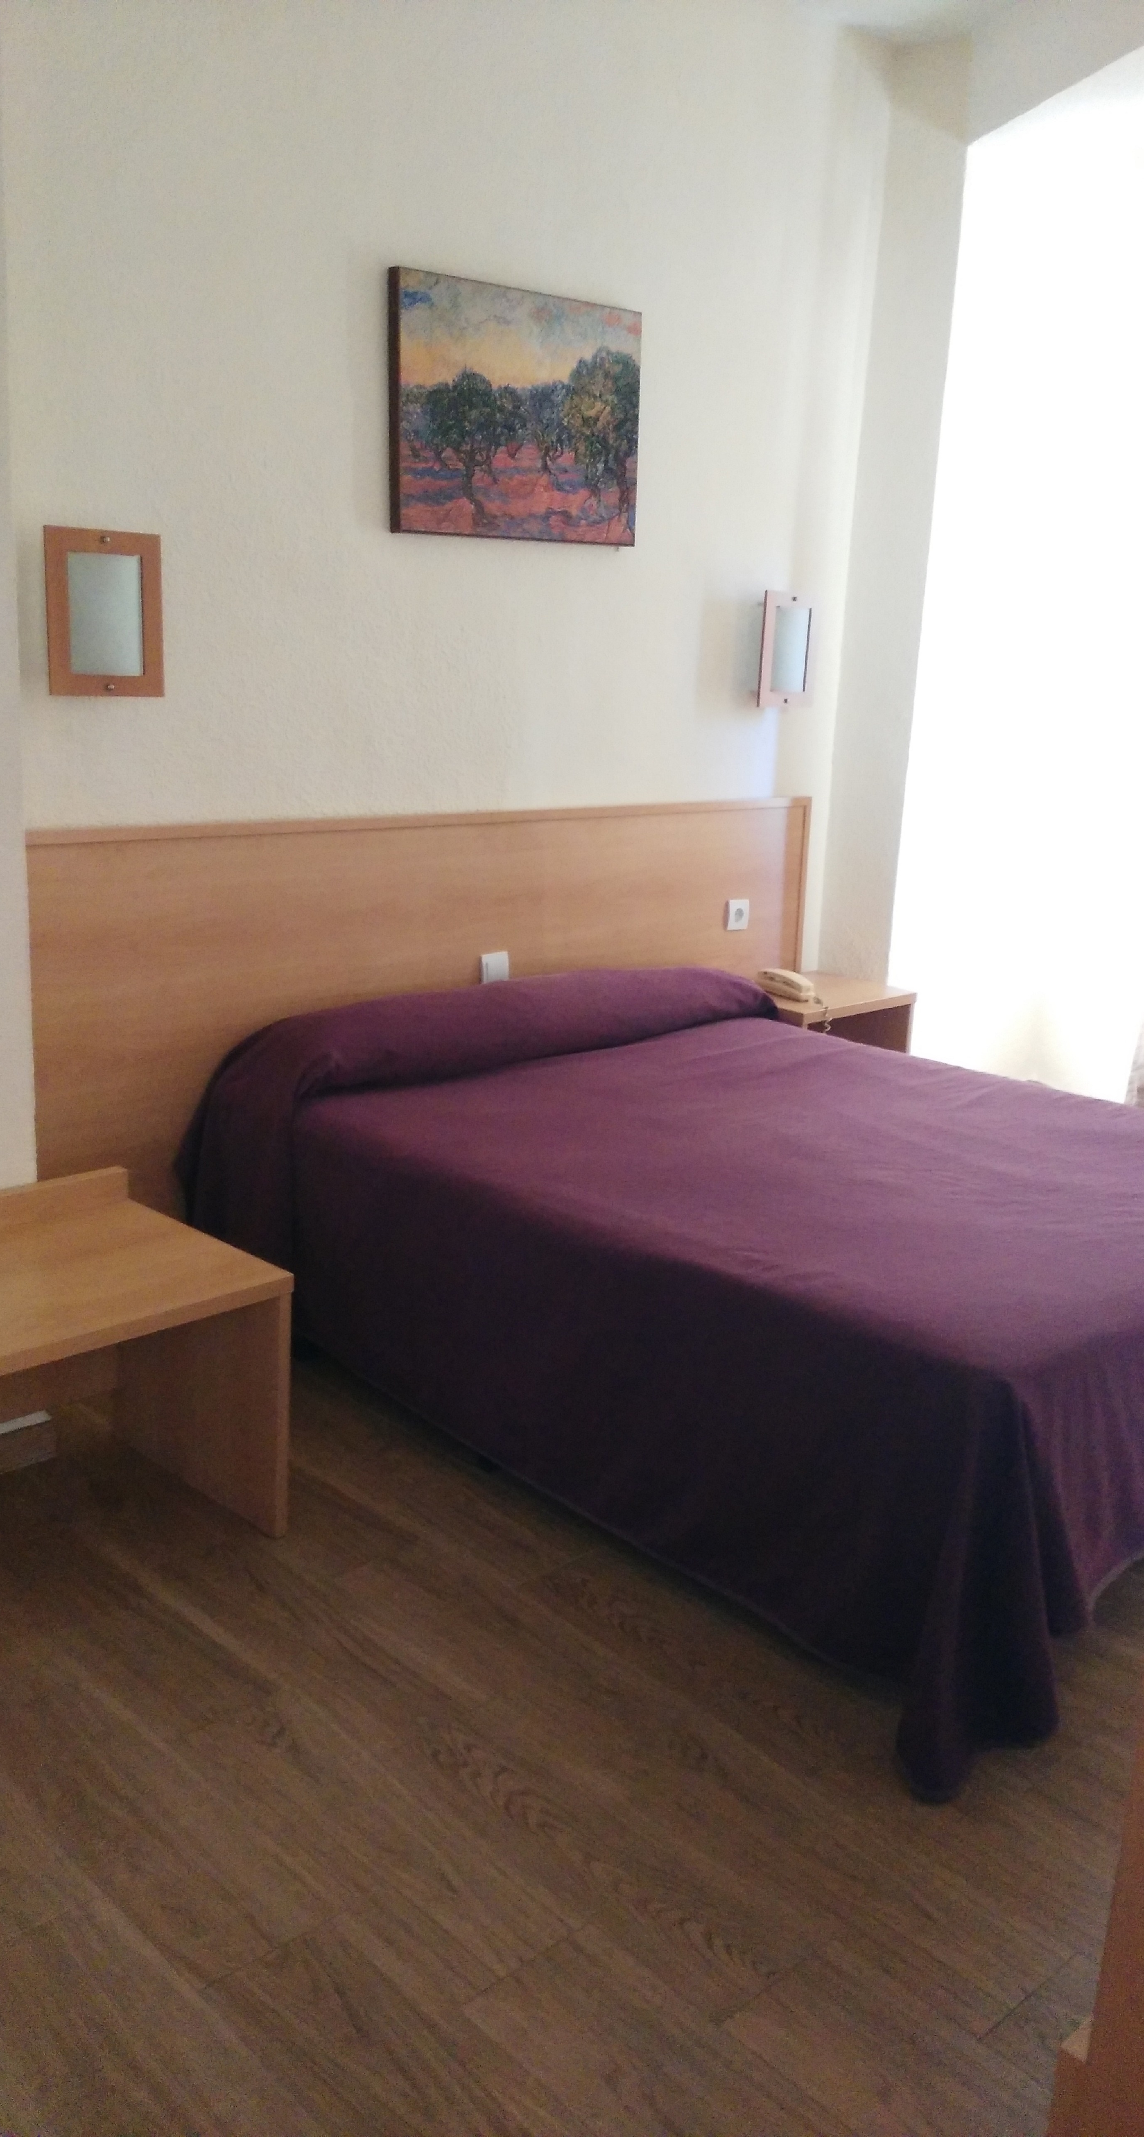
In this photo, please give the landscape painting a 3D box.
[{"bbox_3d":[-0.108,-1.425,3.480,0.034,0.504,0.722,15,22,42],"label":"landscape painting"}]

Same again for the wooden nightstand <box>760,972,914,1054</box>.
[{"bbox_3d":[0.632,0.098,4.439,0.371,0.633,0.510,15,19,42],"label":"wooden nightstand"}]

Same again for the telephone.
[{"bbox_3d":[0.597,-0.234,4.317,0.075,0.066,0.195,-9,18,-39],"label":"telephone"}]

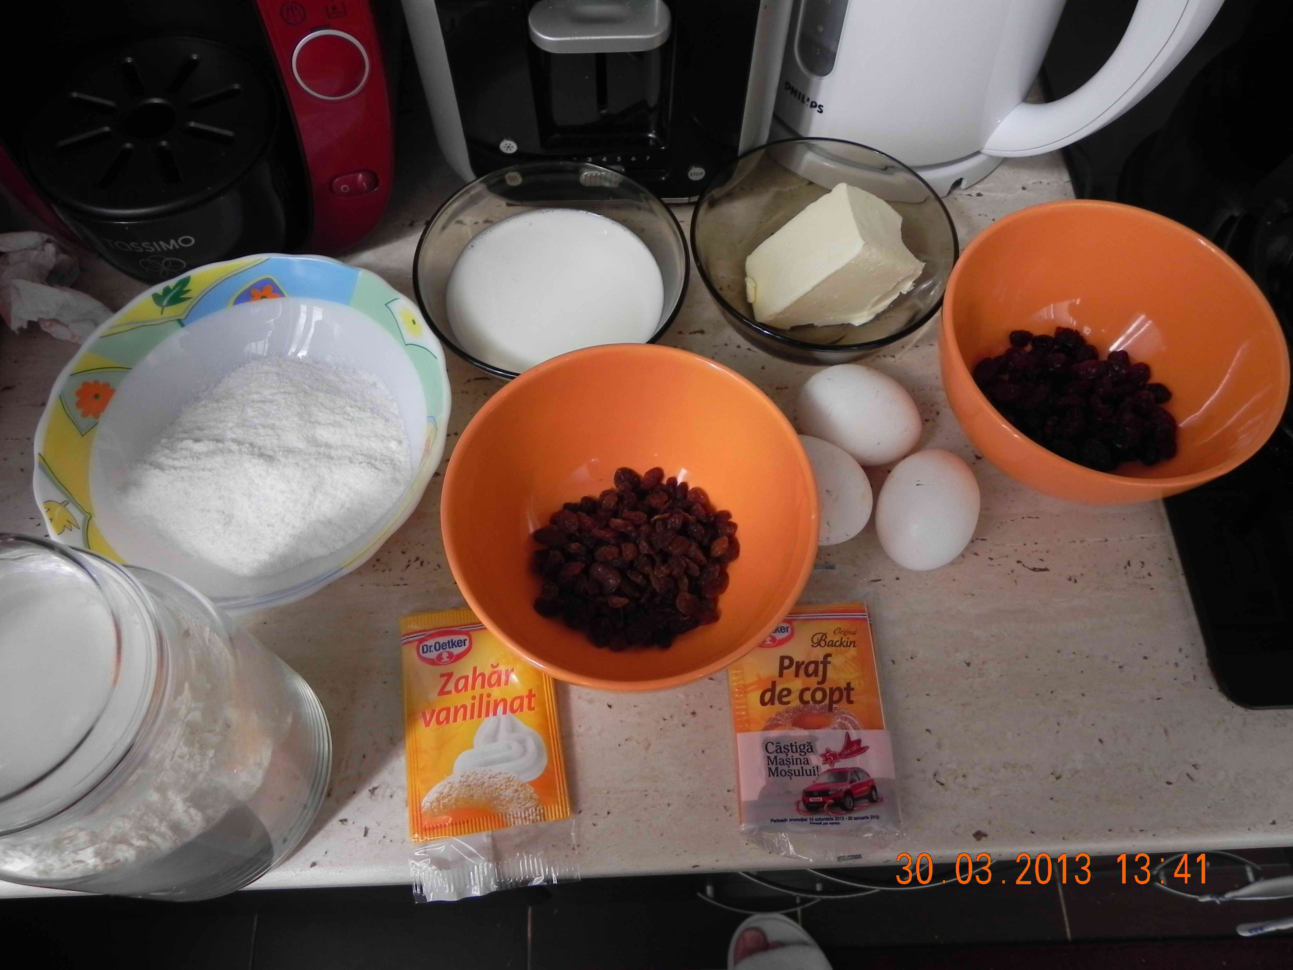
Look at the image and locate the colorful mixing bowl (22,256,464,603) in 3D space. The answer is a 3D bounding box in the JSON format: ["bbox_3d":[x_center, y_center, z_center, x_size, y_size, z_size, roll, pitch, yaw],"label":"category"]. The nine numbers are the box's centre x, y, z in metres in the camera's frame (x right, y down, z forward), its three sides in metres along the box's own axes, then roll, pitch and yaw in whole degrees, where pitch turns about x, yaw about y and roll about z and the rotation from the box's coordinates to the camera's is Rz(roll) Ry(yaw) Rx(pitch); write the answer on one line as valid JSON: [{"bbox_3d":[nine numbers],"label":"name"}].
[{"bbox_3d":[-0.165,-0.015,0.428,0.167,0.062,0.167,1,65,-1],"label":"colorful mixing bowl"}]

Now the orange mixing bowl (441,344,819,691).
[{"bbox_3d":[-0.007,0.022,0.408,0.145,0.073,0.145,1,65,-1],"label":"orange mixing bowl"}]

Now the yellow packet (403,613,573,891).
[{"bbox_3d":[-0.067,0.106,0.402,0.065,0.009,0.116,-7,65,-5],"label":"yellow packet"}]

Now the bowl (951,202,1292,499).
[{"bbox_3d":[0.200,-0.050,0.449,0.145,0.073,0.145,1,65,-1],"label":"bowl"}]

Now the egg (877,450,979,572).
[{"bbox_3d":[0.126,0.011,0.433,0.045,0.045,0.058,16,65,6],"label":"egg"}]

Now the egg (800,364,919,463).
[{"bbox_3d":[0.099,-0.032,0.453,0.058,0.045,0.045,28,67,11],"label":"egg"}]

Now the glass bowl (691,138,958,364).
[{"bbox_3d":[0.084,-0.108,0.486,0.126,0.048,0.126,1,65,-1],"label":"glass bowl"}]

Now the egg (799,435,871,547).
[{"bbox_3d":[0.073,0.002,0.435,0.058,0.045,0.045,31,68,12],"label":"egg"}]

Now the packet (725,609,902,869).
[{"bbox_3d":[0.068,0.102,0.408,0.064,0.009,0.106,-1,65,-2],"label":"packet"}]

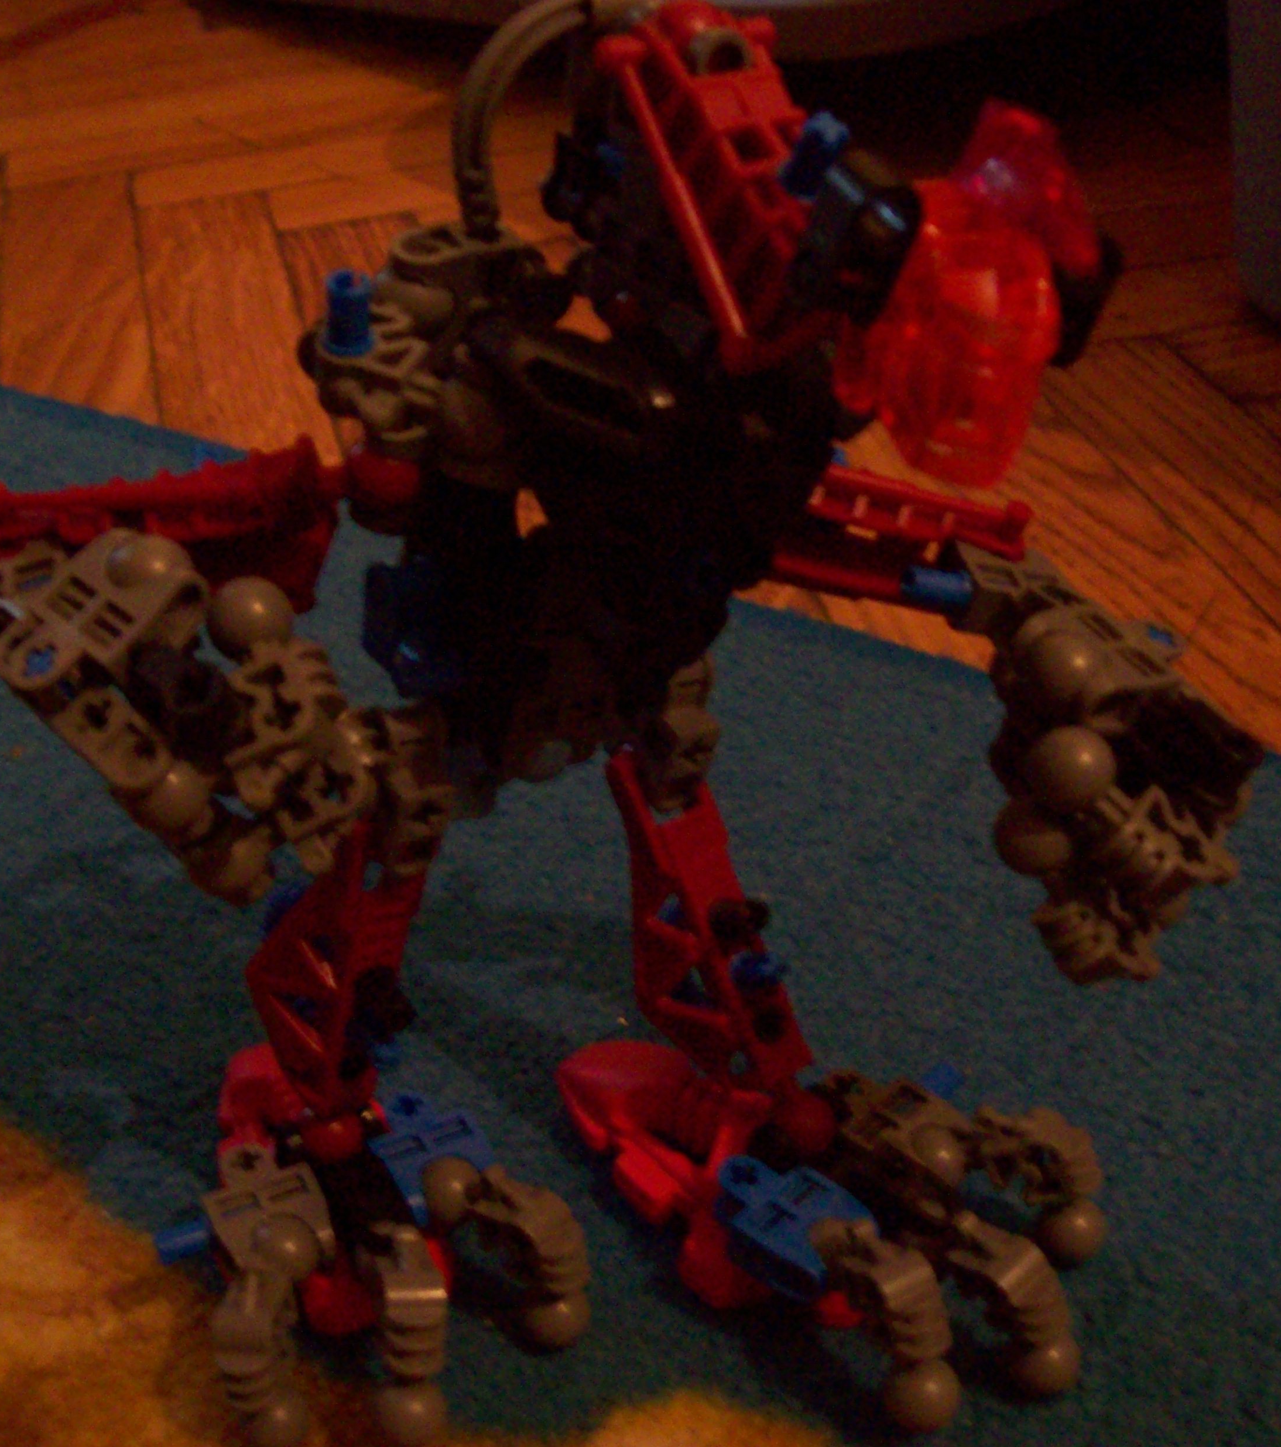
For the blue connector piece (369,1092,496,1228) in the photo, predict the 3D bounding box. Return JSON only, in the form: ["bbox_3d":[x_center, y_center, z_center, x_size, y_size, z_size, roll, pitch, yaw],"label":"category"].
[{"bbox_3d":[-0.033,0.071,0.325,0.016,0.009,0.027,-22,38,-23],"label":"blue connector piece"}]

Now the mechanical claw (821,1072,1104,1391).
[{"bbox_3d":[0.050,0.076,0.314,0.050,0.025,0.030,21,43,32],"label":"mechanical claw"}]

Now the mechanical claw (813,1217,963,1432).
[{"bbox_3d":[0.034,0.082,0.276,0.011,0.025,0.023,-25,40,-27],"label":"mechanical claw"}]

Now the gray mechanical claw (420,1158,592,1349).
[{"bbox_3d":[-0.021,0.083,0.316,0.011,0.021,0.035,-30,42,-32],"label":"gray mechanical claw"}]

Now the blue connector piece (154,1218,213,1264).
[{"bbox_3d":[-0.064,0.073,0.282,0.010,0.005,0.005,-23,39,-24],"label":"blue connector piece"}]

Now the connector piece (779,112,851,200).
[{"bbox_3d":[0.021,-0.068,0.240,0.006,0.010,0.006,2,35,-46],"label":"connector piece"}]

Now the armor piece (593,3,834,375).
[{"bbox_3d":[0.010,-0.066,0.246,0.016,0.045,0.024,-31,-15,39],"label":"armor piece"}]

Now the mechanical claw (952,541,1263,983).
[{"bbox_3d":[0.060,0.005,0.258,0.036,0.047,0.029,21,42,31],"label":"mechanical claw"}]

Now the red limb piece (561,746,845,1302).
[{"bbox_3d":[0.008,0.042,0.282,0.039,0.080,0.028,19,41,29],"label":"red limb piece"}]

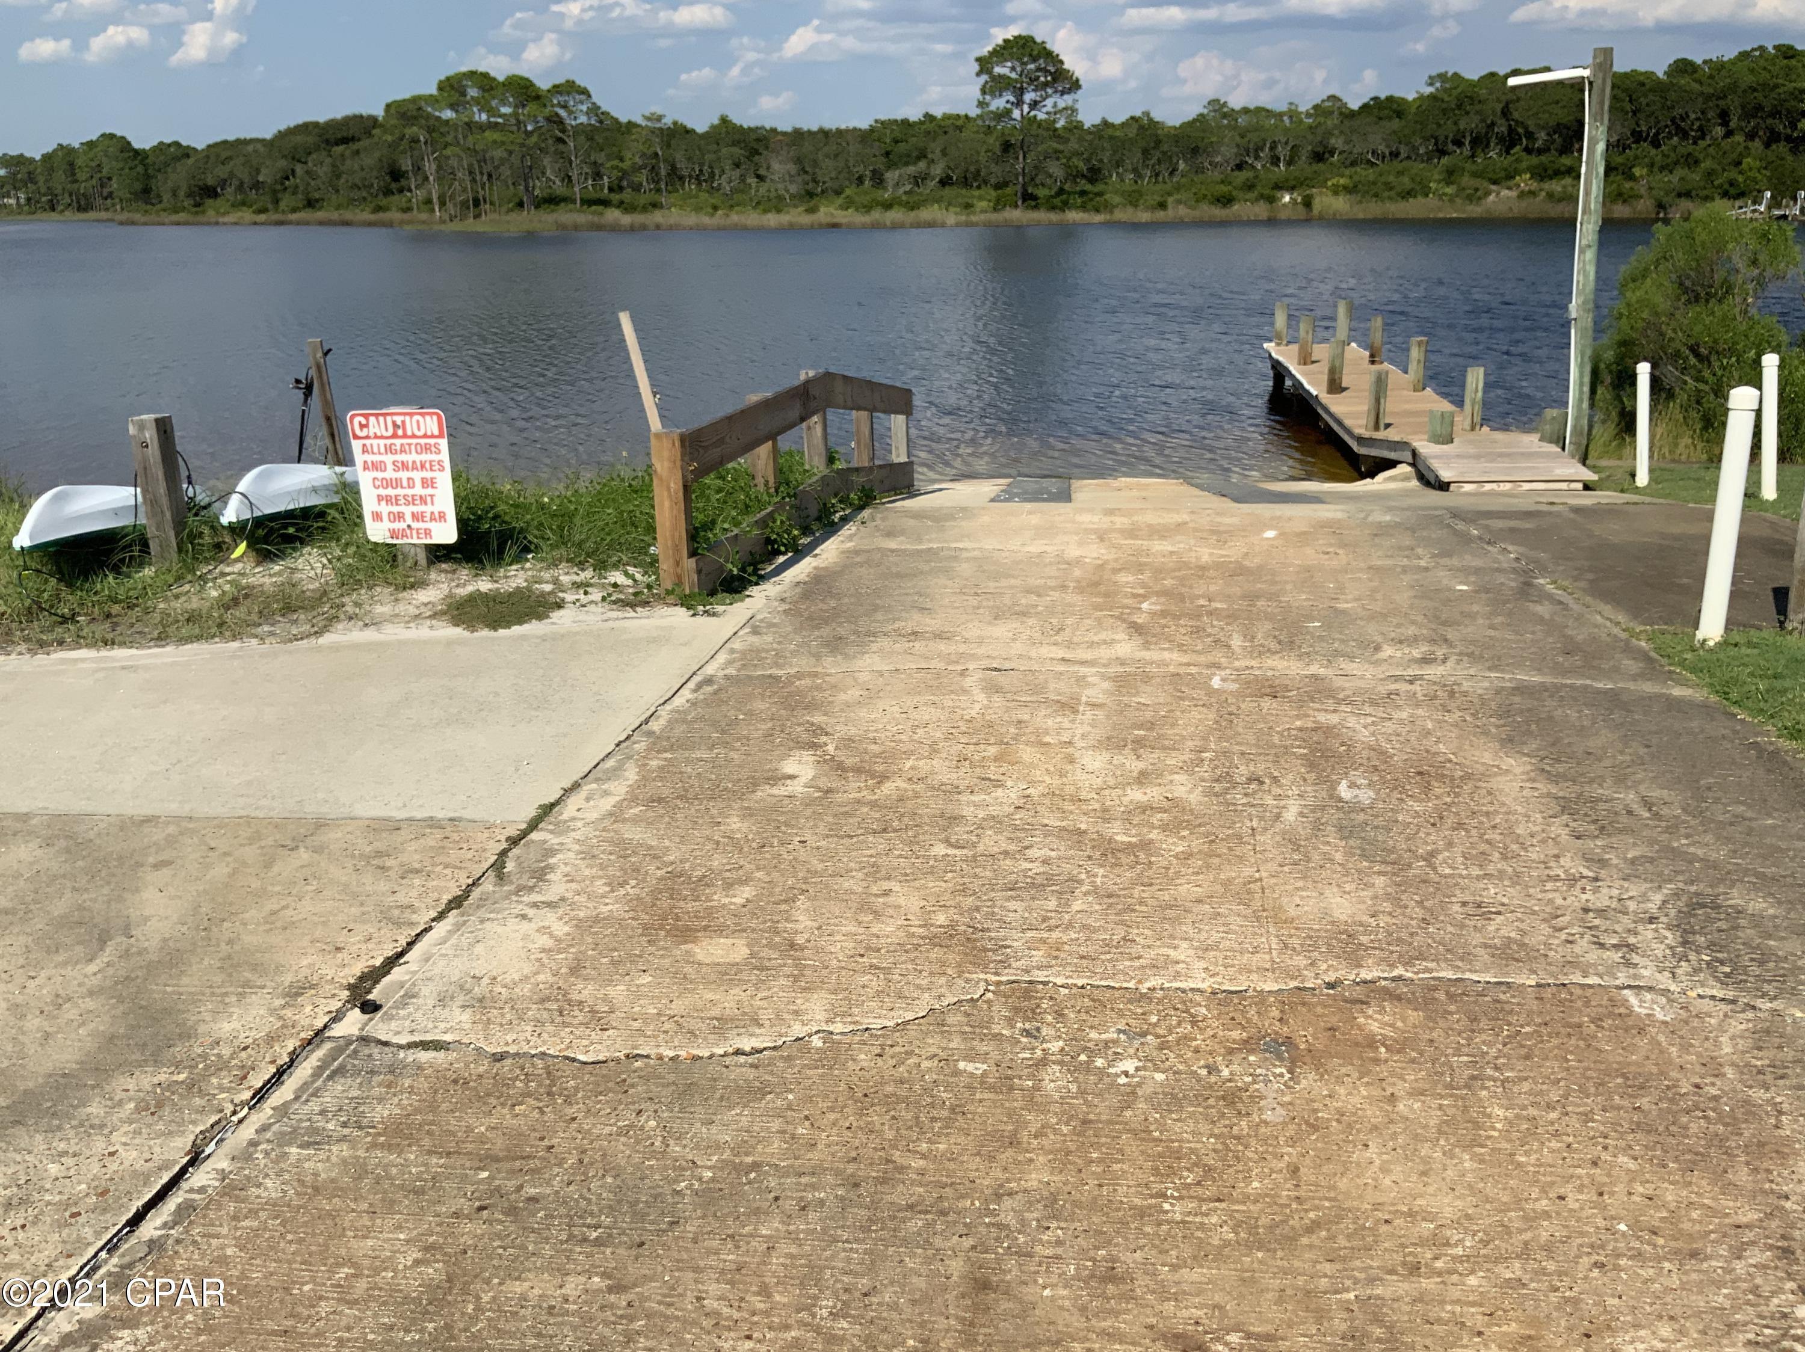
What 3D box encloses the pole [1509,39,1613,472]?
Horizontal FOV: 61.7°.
[{"bbox_3d":[5.344,-3.359,12.547,0.820,3.380,0.160,2,19,20],"label":"pole"}]

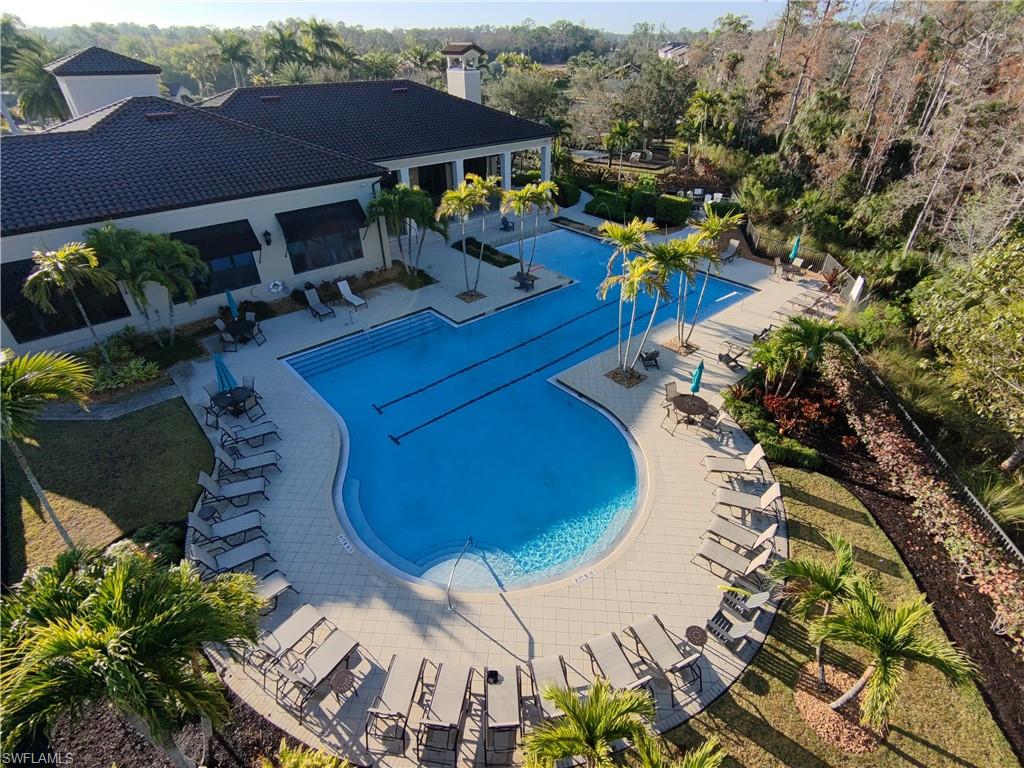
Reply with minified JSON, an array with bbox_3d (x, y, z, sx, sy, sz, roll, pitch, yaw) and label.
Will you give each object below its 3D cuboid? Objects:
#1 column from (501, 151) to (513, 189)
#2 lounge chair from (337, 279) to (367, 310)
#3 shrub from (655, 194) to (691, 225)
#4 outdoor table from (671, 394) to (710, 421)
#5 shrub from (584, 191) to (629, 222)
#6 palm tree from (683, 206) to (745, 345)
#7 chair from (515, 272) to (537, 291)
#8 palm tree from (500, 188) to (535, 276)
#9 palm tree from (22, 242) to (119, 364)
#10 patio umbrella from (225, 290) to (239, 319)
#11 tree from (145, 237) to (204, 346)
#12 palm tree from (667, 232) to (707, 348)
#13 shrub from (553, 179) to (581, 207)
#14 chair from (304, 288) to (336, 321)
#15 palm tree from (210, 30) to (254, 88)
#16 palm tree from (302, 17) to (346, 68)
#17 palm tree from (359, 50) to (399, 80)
[{"bbox_3d":[-0.484,-16.030,40.037,0.700,4.500,0.660,-26,42,-33],"label":"column"},{"bbox_3d":[-7.830,-4.310,24.680,1.580,1.020,0.660,29,44,35],"label":"lounge chair"},{"bbox_3d":[11.948,-12.993,37.592,2.350,1.850,1.100,9,35,12],"label":"shrub"},{"bbox_3d":[6.012,0.986,17.091,1.200,0.720,1.200,14,37,20],"label":"outdoor table"},{"bbox_3d":[7.380,-13.913,39.037,3.400,1.600,1.350,28,43,34],"label":"shrub"},{"bbox_3d":[7.734,-4.190,20.269,2.120,5.870,2.120,1,34,0],"label":"palm tree"},{"bbox_3d":[0.681,-5.666,27.417,0.920,0.930,0.750,24,41,30],"label":"chair"},{"bbox_3d":[0.263,-8.133,26.965,1.760,4.640,1.760,1,34,0],"label":"palm tree"},{"bbox_3d":[-15.756,-2.827,18.685,2.610,4.780,2.610,1,34,0],"label":"palm tree"},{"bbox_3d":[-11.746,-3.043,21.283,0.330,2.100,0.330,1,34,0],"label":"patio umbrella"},{"bbox_3d":[-13.802,-3.858,20.962,2.500,4.500,2.500,-24,41,-30],"label":"tree"},{"bbox_3d":[6.789,-3.729,20.477,1.460,4.850,1.460,1,34,0],"label":"palm tree"},{"bbox_3d":[4.429,-15.355,40.273,2.200,1.700,2.000,3,34,5],"label":"shrub"},{"bbox_3d":[-9.388,-3.843,24.448,0.700,1.000,1.850,-26,43,-34],"label":"chair"},{"bbox_3d":[-28.568,-30.640,53.778,4.800,12.000,4.800,-15,37,-20],"label":"palm tree"},{"bbox_3d":[-21.625,-35.669,60.526,5.300,13.900,5.300,0,34,0],"label":"palm tree"},{"bbox_3d":[-14.754,-32.277,58.395,4.800,10.700,4.800,0,34,0],"label":"palm tree"}]

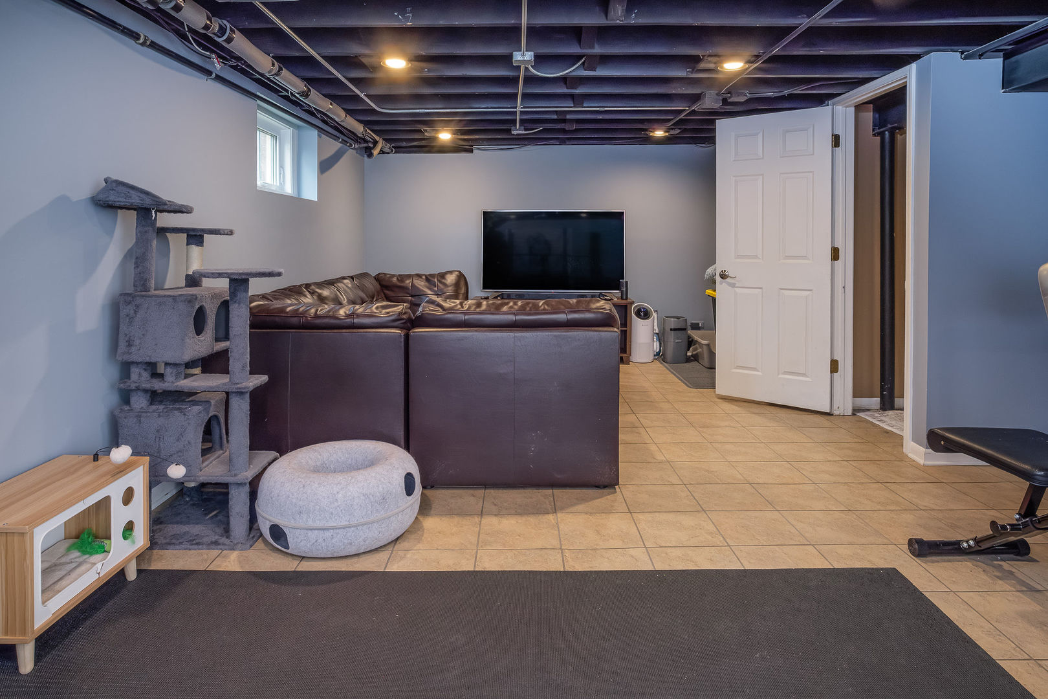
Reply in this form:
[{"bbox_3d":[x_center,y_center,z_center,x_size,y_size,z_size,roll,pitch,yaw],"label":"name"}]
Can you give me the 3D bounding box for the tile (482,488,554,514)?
[{"bbox_3d":[-0.018,0.673,2.612,0.307,0.010,0.300,0,10,0],"label":"tile"}]

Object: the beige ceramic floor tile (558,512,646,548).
[{"bbox_3d":[0.291,0.702,2.262,0.302,0.010,0.288,0,10,-1],"label":"beige ceramic floor tile"}]

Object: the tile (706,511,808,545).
[{"bbox_3d":[0.917,0.710,2.307,0.305,0.010,0.292,0,9,-1],"label":"tile"}]

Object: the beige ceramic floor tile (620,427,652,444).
[{"bbox_3d":[0.590,0.508,3.426,0.305,0.010,0.292,0,9,-1],"label":"beige ceramic floor tile"}]

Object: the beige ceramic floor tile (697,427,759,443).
[{"bbox_3d":[1.185,0.501,3.386,0.302,0.010,0.288,0,10,-1],"label":"beige ceramic floor tile"}]

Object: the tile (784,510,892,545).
[{"bbox_3d":[1.232,0.717,2.323,0.307,0.010,0.300,0,10,0],"label":"tile"}]

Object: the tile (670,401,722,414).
[{"bbox_3d":[1.232,0.420,4.131,0.311,0.010,0.298,0,9,-1],"label":"tile"}]

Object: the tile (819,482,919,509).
[{"bbox_3d":[1.568,0.677,2.667,0.311,0.010,0.298,0,9,-1],"label":"tile"}]

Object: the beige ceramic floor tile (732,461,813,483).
[{"bbox_3d":[1.247,0.626,2.956,0.311,0.010,0.298,0,9,-1],"label":"beige ceramic floor tile"}]

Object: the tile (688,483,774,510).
[{"bbox_3d":[0.934,0.679,2.658,0.311,0.010,0.298,0,9,-1],"label":"tile"}]

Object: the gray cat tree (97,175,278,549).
[{"bbox_3d":[-1.245,0.045,2.320,0.570,1.340,0.590,0,9,-1],"label":"gray cat tree"}]

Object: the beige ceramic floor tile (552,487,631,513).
[{"bbox_3d":[0.294,0.672,2.613,0.307,0.010,0.300,0,10,0],"label":"beige ceramic floor tile"}]

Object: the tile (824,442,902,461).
[{"bbox_3d":[1.800,0.549,3.121,0.302,0.010,0.288,0,10,-1],"label":"tile"}]

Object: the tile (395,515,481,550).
[{"bbox_3d":[-0.328,0.725,2.315,0.307,0.010,0.300,0,10,0],"label":"tile"}]

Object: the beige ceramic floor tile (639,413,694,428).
[{"bbox_3d":[0.893,0.458,3.713,0.305,0.010,0.292,0,9,-1],"label":"beige ceramic floor tile"}]

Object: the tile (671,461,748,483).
[{"bbox_3d":[0.907,0.609,2.869,0.305,0.010,0.292,0,9,-1],"label":"tile"}]

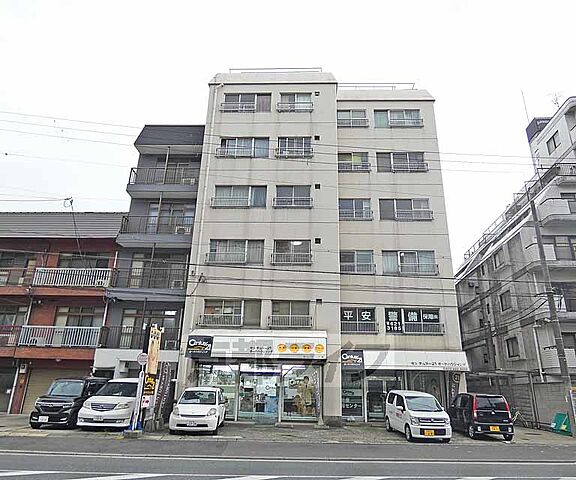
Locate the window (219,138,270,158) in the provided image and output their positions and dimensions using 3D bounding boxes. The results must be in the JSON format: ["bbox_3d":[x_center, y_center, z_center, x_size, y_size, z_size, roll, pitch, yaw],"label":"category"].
[{"bbox_3d":[-2.502,-5.213,21.551,2.842,1.355,0.150,0,-19,2],"label":"window"}]

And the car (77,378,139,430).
[{"bbox_3d":[-6.914,7.056,16.711,1.820,1.790,4.800,1,-19,0],"label":"car"}]

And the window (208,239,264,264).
[{"bbox_3d":[-2.627,0.618,19.557,2.821,1.383,0.150,0,-19,2],"label":"window"}]

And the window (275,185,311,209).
[{"bbox_3d":[0.296,-2.342,20.466,1.906,1.358,0.150,0,-19,2],"label":"window"}]

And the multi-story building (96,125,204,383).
[{"bbox_3d":[-6.951,1.731,23.805,4.111,16.513,8.000,0,-20,2],"label":"multi-story building"}]

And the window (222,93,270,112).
[{"bbox_3d":[-2.196,-7.397,20.528,2.604,1.243,0.200,1,-18,2],"label":"window"}]

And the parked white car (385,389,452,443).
[{"bbox_3d":[4.805,6.429,14.200,1.475,1.650,3.395,1,-20,-1],"label":"parked white car"}]

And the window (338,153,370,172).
[{"bbox_3d":[3.839,-4.628,22.659,2.113,1.402,0.280,0,-20,2],"label":"window"}]

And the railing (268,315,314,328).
[{"bbox_3d":[0.108,3.890,18.178,2.099,0.610,0.300,0,-19,2],"label":"railing"}]

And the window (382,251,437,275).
[{"bbox_3d":[6.532,1.217,20.635,2.812,1.336,0.150,0,-19,2],"label":"window"}]

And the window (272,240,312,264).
[{"bbox_3d":[0.210,0.594,17.854,1.830,1.234,0.200,1,-18,2],"label":"window"}]

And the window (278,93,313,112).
[{"bbox_3d":[0.436,-8.047,22.230,2.041,1.427,0.280,0,-20,2],"label":"window"}]

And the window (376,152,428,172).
[{"bbox_3d":[6.101,-4.168,20.468,2.604,1.227,0.200,1,-18,2],"label":"window"}]

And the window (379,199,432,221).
[{"bbox_3d":[6.592,-1.721,21.541,3.057,1.375,0.280,0,-20,2],"label":"window"}]

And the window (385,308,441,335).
[{"bbox_3d":[5.902,3.812,17.902,2.650,1.228,0.200,1,-18,2],"label":"window"}]

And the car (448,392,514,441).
[{"bbox_3d":[7.652,7.051,15.553,1.475,1.630,3.395,0,-19,4],"label":"car"}]

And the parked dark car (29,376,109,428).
[{"bbox_3d":[-8.761,6.534,15.443,1.475,1.790,3.395,3,-20,-5],"label":"parked dark car"}]

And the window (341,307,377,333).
[{"bbox_3d":[3.639,4.154,19.732,1.870,1.318,0.150,0,-19,2],"label":"window"}]

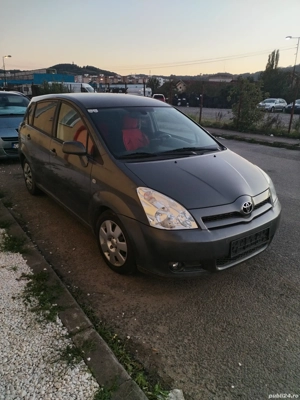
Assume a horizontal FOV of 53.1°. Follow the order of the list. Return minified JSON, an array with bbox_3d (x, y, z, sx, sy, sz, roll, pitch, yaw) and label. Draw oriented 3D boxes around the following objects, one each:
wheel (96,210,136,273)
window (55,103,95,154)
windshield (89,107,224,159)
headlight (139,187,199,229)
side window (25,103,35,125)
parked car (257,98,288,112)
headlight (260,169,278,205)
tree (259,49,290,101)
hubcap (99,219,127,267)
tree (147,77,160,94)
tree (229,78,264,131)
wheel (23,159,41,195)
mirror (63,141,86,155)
[{"bbox_3d":[-0.274,0.396,2.898,0.210,0.632,0.632,-15,26,-39],"label":"wheel"},{"bbox_3d":[-0.805,-0.800,3.293,0.080,0.480,1.100,7,13,-40],"label":"window"},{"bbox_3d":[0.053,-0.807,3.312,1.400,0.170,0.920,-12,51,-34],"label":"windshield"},{"bbox_3d":[0.138,0.069,2.377,0.330,0.290,0.460,-12,24,-35],"label":"headlight"},{"bbox_3d":[-1.891,-1.342,4.711,0.090,0.360,0.440,0,16,-38],"label":"side window"},{"bbox_3d":[14.800,-11.400,36.300,1.770,1.500,4.250,19,26,40],"label":"parked car"},{"bbox_3d":[1.198,-0.160,3.129,0.330,0.290,0.460,-12,24,-35],"label":"headlight"},{"bbox_3d":[19.919,-18.984,47.699,4.000,8.580,4.200,9,20,19],"label":"tree"},{"bbox_3d":[-0.342,0.410,2.850,0.070,0.440,0.440,-15,26,-39],"label":"hubcap"},{"bbox_3d":[0.866,-25.886,70.397,3.280,5.660,3.200,2,19,0],"label":"tree"},{"bbox_3d":[4.889,-4.835,15.222,1.800,2.500,1.700,7,20,16],"label":"tree"},{"bbox_3d":[-1.909,-0.405,4.959,0.210,0.632,0.632,-12,24,-35],"label":"wheel"},{"bbox_3d":[-0.738,-0.507,2.927,0.230,0.155,0.130,-12,24,-35],"label":"mirror"}]

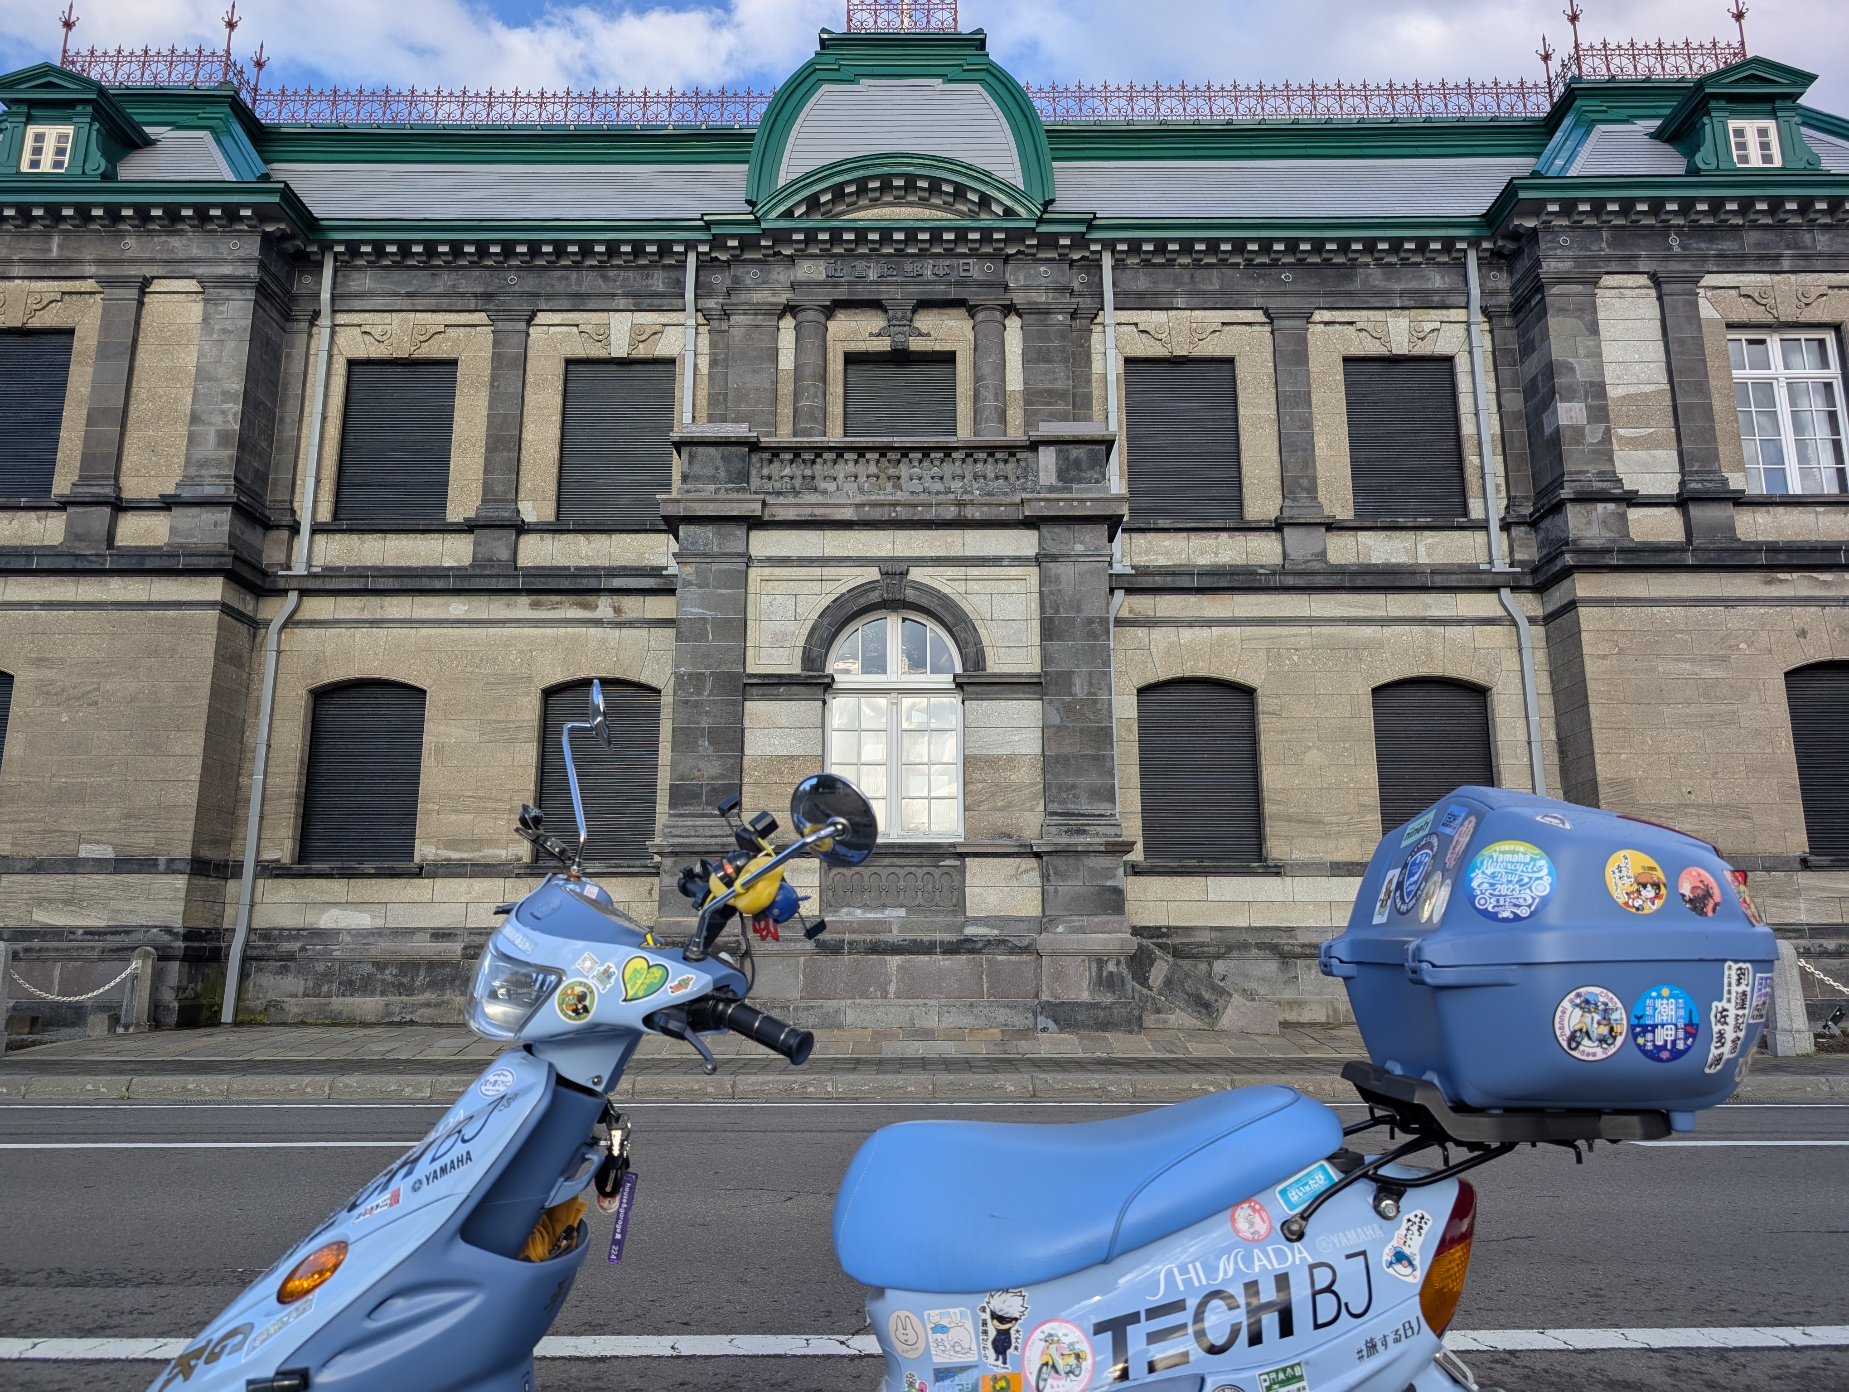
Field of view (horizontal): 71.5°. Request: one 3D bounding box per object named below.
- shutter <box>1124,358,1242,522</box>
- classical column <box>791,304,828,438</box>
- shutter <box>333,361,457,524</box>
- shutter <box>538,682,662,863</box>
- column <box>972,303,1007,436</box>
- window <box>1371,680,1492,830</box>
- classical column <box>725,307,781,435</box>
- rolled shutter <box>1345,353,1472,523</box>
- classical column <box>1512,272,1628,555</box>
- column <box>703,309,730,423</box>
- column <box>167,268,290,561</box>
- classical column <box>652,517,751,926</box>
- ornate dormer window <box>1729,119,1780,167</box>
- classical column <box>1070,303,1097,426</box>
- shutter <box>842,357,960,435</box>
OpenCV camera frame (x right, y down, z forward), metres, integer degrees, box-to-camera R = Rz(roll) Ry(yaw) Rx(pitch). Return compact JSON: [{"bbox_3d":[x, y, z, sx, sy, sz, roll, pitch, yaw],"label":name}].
[{"bbox_3d":[3.369,-3.310,16.909,1.486,2.268,0.100,0,-12,0],"label":"shutter"},{"bbox_3d":[-1.498,-3.683,16.733,0.521,2.938,0.490,0,-12,0],"label":"classical column"},{"bbox_3d":[-6.904,-3.308,16.944,1.479,2.294,0.100,0,-12,0],"label":"shutter"},{"bbox_3d":[-4.022,0.958,16.039,1.475,2.270,0.100,0,-12,0],"label":"shutter"},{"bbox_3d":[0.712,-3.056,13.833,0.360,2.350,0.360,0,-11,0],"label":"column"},{"bbox_3d":[6.300,0.946,16.005,1.441,2.283,0.100,0,-12,0],"label":"window"},{"bbox_3d":[-2.257,-3.694,16.748,0.733,2.928,0.350,0,-12,0],"label":"classical column"},{"bbox_3d":[6.264,-3.328,16.902,1.465,2.268,0.100,0,-12,0],"label":"rolled shutter"},{"bbox_3d":[6.734,-2.858,13.372,0.680,3.090,0.650,0,-11,0],"label":"classical column"},{"bbox_3d":[-2.745,-3.710,16.856,0.404,2.934,0.250,0,-12,0],"label":"column"},{"bbox_3d":[-7.266,-2.847,13.419,0.680,3.148,0.650,0,-11,0],"label":"column"},{"bbox_3d":[-2.313,0.274,14.077,0.950,4.459,0.850,0,-12,0],"label":"classical column"},{"bbox_3d":[8.937,-5.956,13.826,0.543,0.560,0.120,0,-11,0],"label":"ornate dormer window"},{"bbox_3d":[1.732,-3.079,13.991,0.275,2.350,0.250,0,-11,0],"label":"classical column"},{"bbox_3d":[-0.322,-3.362,16.932,1.493,2.253,0.100,0,-12,0],"label":"shutter"}]

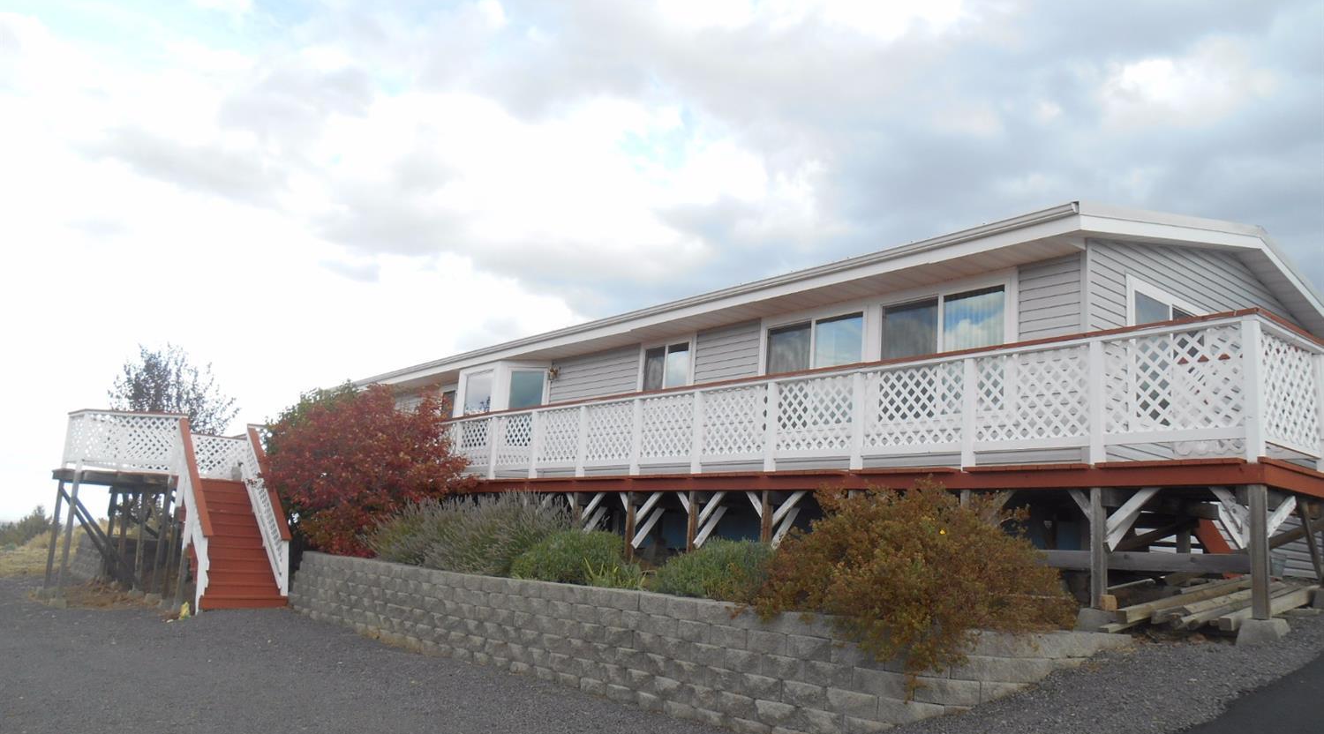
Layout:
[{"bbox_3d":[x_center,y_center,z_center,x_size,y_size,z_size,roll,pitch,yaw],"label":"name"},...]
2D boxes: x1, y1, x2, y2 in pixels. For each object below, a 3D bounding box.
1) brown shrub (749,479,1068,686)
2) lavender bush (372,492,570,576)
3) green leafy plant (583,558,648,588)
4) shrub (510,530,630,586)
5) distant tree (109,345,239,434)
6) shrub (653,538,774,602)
[{"bbox_3d":[1.885,1.589,7.715,2.150,1.470,2.500,10,-12,-37],"label":"brown shrub"},{"bbox_3d":[-2.728,2.295,13.906,1.950,1.050,3.800,10,-12,-37],"label":"lavender bush"},{"bbox_3d":[-0.509,2.232,10.749,0.620,0.340,0.700,10,-12,-37],"label":"green leafy plant"},{"bbox_3d":[-1.082,2.255,11.881,1.300,0.620,1.450,10,-12,-37],"label":"shrub"},{"bbox_3d":[-12.511,1.875,25.605,3.100,4.900,3.100,10,-12,-37],"label":"distant tree"},{"bbox_3d":[0.498,2.004,9.894,1.150,0.600,1.250,10,-12,-37],"label":"shrub"}]

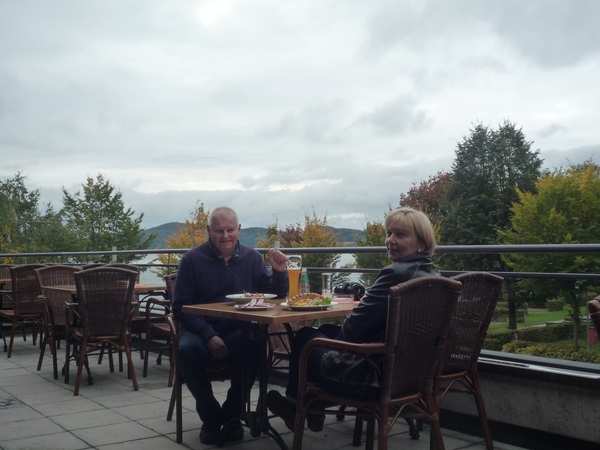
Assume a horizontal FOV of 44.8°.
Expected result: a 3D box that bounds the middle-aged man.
[{"bbox_3d":[-0.397,0.516,4.137,0.660,1.290,0.700,-1,-2,-13],"label":"middle-aged man"}]

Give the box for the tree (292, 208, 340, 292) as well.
[{"bbox_3d":[1.043,2.243,46.000,3.200,6.300,3.200,-1,-2,0],"label":"tree"}]

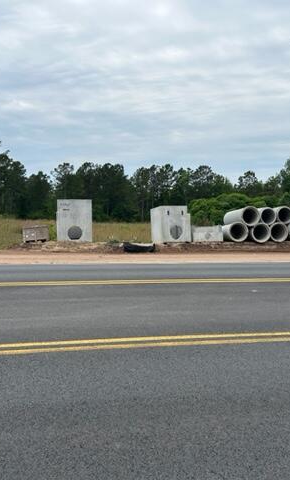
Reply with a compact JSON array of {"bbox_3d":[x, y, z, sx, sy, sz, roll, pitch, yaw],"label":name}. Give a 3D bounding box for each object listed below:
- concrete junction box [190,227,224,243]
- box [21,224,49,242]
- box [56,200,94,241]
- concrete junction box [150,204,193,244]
[{"bbox_3d":[3.261,-0.320,25.256,1.520,0.760,1.350,0,3,1],"label":"concrete junction box"},{"bbox_3d":[-5.677,-0.281,25.119,1.300,0.780,1.100,-4,3,-12],"label":"box"},{"bbox_3d":[-3.675,-1.012,25.387,1.790,2.200,1.700,0,3,-8],"label":"box"},{"bbox_3d":[1.345,-0.794,25.085,1.550,1.820,1.550,-2,0,-19],"label":"concrete junction box"}]

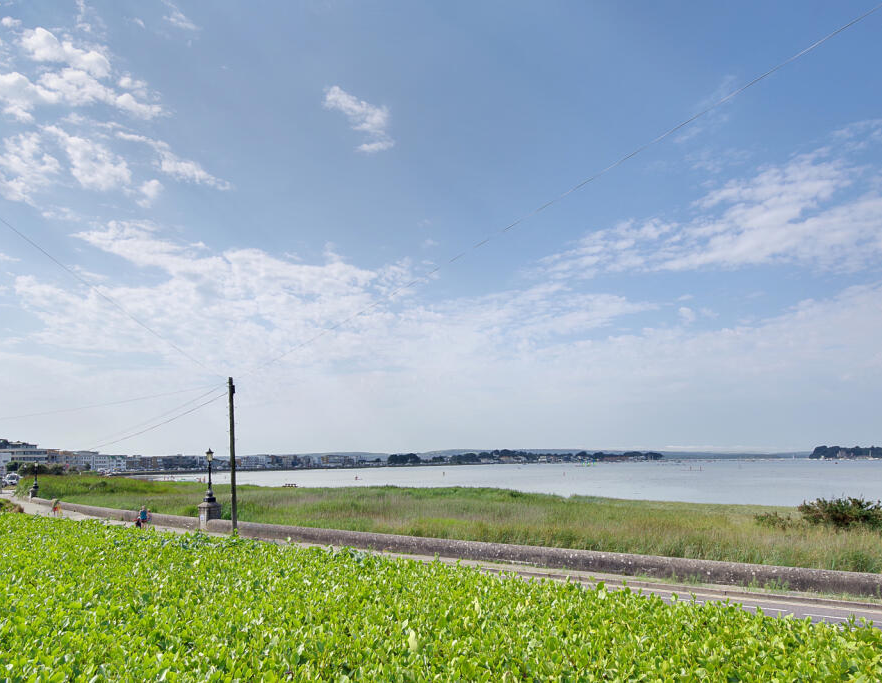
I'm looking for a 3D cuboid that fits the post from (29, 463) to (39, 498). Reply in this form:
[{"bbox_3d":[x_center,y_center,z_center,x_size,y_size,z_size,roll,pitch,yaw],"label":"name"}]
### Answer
[{"bbox_3d":[-45.351,15.580,60.300,0.860,4.403,0.860,-6,-10,38],"label":"post"}]

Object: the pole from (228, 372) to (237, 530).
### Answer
[{"bbox_3d":[-10.917,5.975,28.300,0.320,8.238,0.320,-6,-10,38],"label":"pole"}]

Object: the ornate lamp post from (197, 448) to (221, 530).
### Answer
[{"bbox_3d":[-12.918,8.279,30.200,0.860,4.498,0.860,-6,-10,38],"label":"ornate lamp post"}]

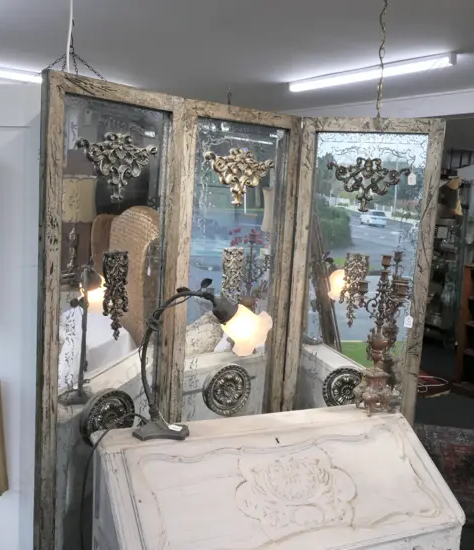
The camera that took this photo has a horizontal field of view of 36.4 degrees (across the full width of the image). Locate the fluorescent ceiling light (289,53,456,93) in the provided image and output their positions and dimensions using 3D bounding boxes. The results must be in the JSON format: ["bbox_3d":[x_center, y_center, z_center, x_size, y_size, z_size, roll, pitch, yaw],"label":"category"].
[{"bbox_3d":[0.778,-1.254,4.525,0.055,0.070,1.560,-1,8,-29],"label":"fluorescent ceiling light"}]

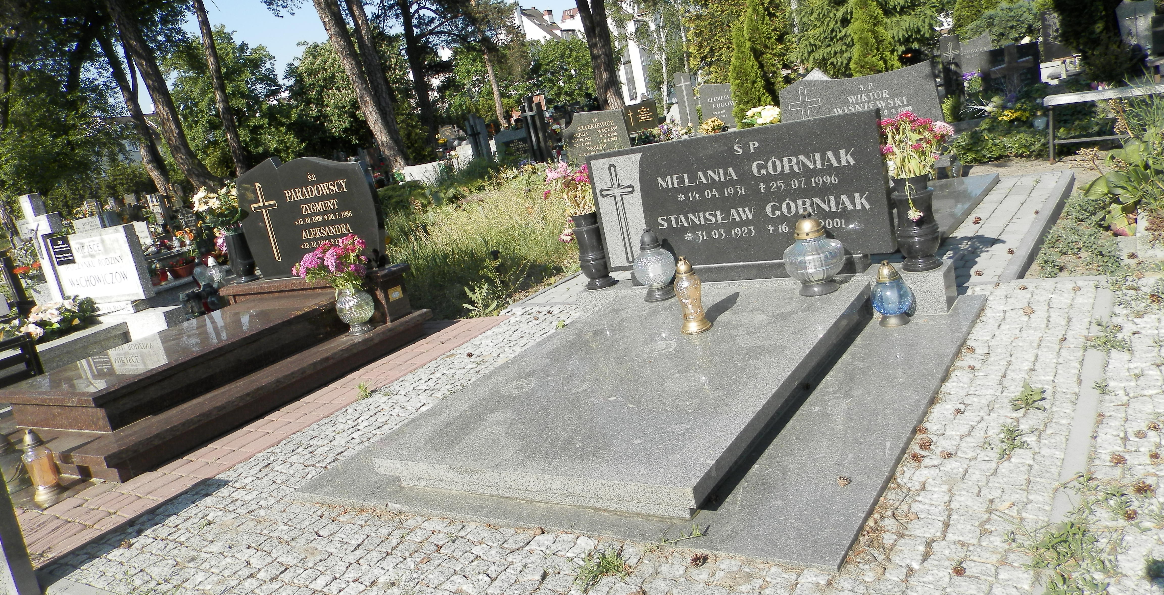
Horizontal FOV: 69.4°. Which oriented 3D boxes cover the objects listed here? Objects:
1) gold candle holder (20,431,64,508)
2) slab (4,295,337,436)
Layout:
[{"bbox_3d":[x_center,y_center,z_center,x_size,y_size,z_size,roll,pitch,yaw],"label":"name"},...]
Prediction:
[{"bbox_3d":[-2.130,0.661,3.297,0.130,0.303,0.130,-3,16,35],"label":"gold candle holder"},{"bbox_3d":[-2.022,0.300,4.333,0.949,0.192,1.435,-3,16,35],"label":"slab"}]

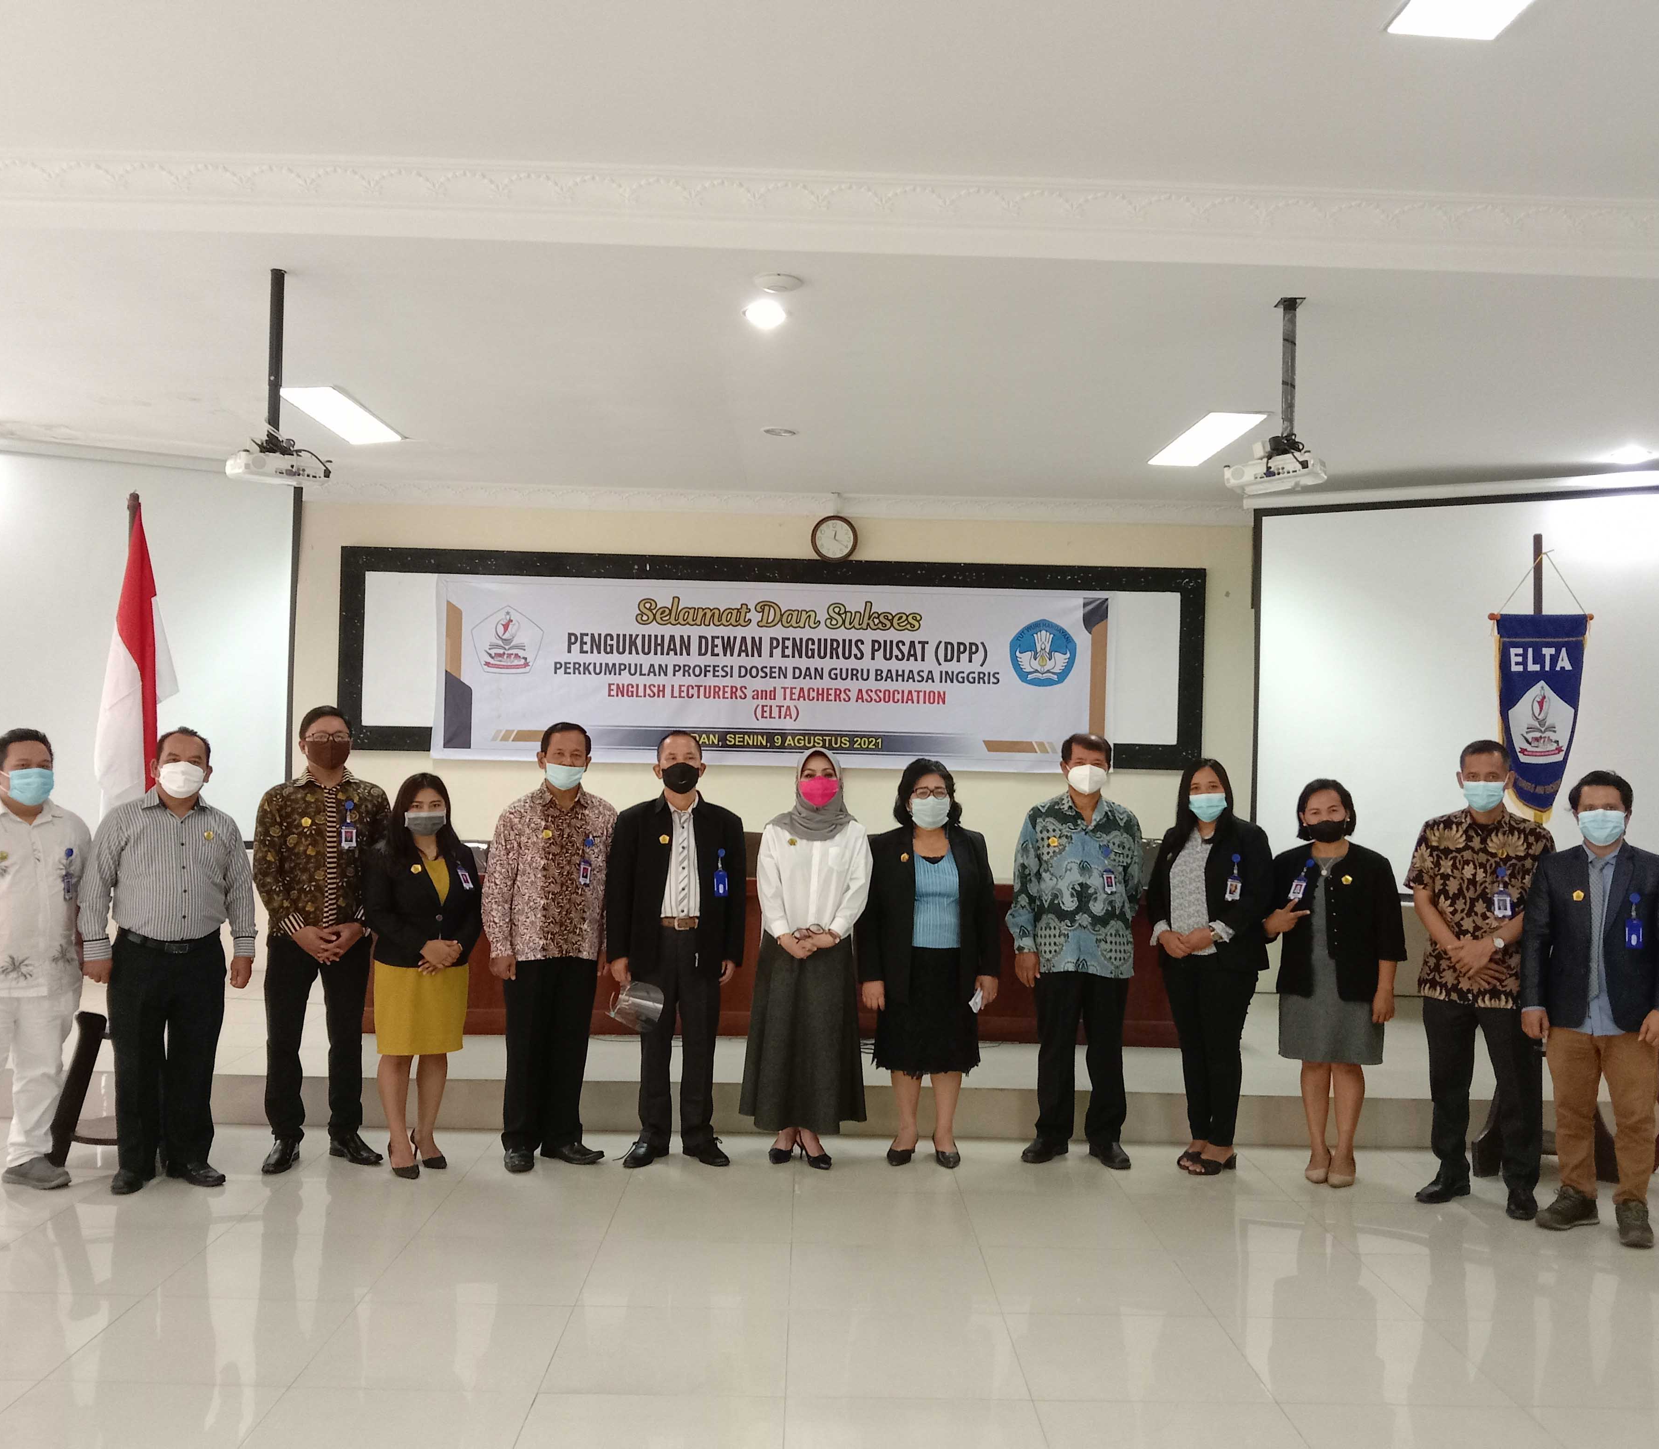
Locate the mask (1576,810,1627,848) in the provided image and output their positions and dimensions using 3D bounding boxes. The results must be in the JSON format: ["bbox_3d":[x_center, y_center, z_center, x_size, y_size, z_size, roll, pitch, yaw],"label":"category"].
[{"bbox_3d":[2.674,0.358,5.034,0.155,0.120,0.090,1,-1,25],"label":"mask"}]

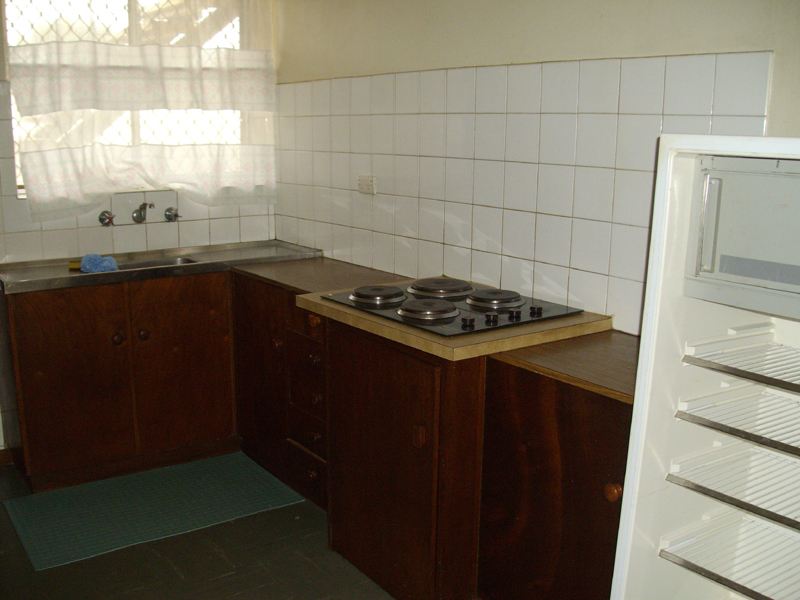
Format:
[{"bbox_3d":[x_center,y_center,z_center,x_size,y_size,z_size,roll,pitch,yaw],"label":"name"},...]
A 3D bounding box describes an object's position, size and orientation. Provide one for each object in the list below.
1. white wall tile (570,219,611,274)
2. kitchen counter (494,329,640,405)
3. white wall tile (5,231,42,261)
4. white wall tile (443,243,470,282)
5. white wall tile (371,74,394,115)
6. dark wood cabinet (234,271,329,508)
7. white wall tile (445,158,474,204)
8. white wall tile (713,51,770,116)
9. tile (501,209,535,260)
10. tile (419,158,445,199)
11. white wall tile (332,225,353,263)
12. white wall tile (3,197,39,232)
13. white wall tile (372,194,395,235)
[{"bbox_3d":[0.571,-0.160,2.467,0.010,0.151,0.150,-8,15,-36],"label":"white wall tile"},{"bbox_3d":[0.579,0.164,2.115,0.464,0.020,0.486,-8,15,-36],"label":"kitchen counter"},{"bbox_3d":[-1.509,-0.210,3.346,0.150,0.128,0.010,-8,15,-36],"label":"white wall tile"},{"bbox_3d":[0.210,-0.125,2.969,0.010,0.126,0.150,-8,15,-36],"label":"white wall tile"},{"bbox_3d":[-0.063,-0.779,3.155,0.010,0.150,0.150,-8,14,-35],"label":"white wall tile"},{"bbox_3d":[-0.243,0.305,3.283,0.491,0.748,0.819,-8,14,-35],"label":"dark wood cabinet"},{"bbox_3d":[0.208,-0.415,2.898,0.008,0.151,0.151,-8,15,-36],"label":"white wall tile"},{"bbox_3d":[0.828,-0.521,2.014,0.010,0.152,0.152,-8,14,-35],"label":"white wall tile"},{"bbox_3d":[0.380,-0.210,2.652,0.010,0.150,0.150,-8,14,-35],"label":"tile"},{"bbox_3d":[0.116,-0.427,2.932,0.010,0.148,0.148,-8,14,-35],"label":"tile"},{"bbox_3d":[-0.250,-0.248,3.623,0.010,0.152,0.152,-8,14,-35],"label":"white wall tile"},{"bbox_3d":[-1.471,-0.335,3.239,0.148,0.148,0.010,-8,14,-35],"label":"white wall tile"},{"bbox_3d":[-0.068,-0.339,3.247,0.010,0.150,0.150,-8,14,-35],"label":"white wall tile"}]

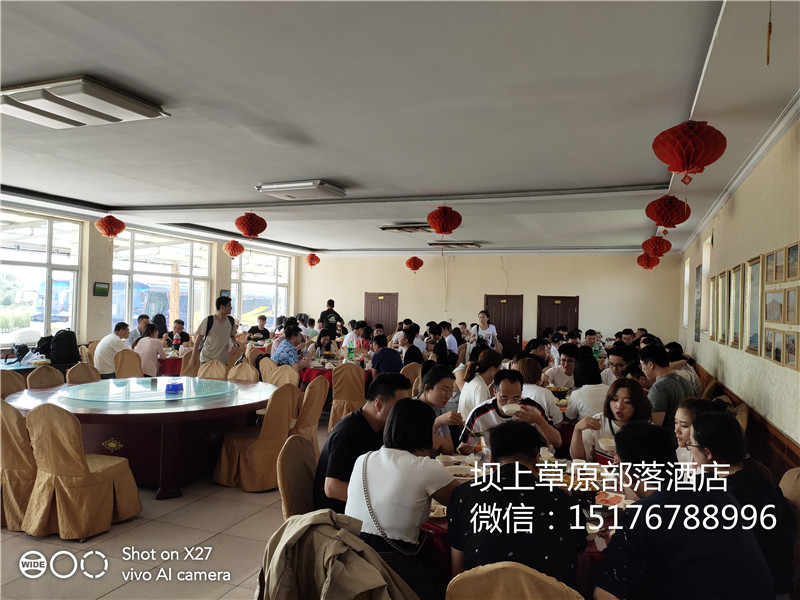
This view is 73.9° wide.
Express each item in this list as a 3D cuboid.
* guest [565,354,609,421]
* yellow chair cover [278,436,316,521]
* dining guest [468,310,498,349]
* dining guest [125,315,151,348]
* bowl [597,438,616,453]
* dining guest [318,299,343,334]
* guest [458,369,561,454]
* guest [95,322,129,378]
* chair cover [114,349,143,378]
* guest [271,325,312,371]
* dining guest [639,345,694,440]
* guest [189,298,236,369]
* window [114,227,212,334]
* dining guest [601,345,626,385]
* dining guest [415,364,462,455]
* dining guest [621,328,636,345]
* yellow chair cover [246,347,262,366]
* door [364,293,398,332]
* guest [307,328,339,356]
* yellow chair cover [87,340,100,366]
[{"bbox_3d":[1.667,1.139,4.650,0.480,1.290,0.720,2,0,12],"label":"guest"},{"bbox_3d":[-0.336,1.261,3.016,0.600,0.940,0.460,2,0,18],"label":"yellow chair cover"},{"bbox_3d":[1.510,1.002,9.500,0.480,1.600,0.340,2,0,9],"label":"dining guest"},{"bbox_3d":[-4.247,0.960,8.800,0.780,1.330,0.520,2,-1,37],"label":"dining guest"},{"bbox_3d":[1.175,0.813,2.980,0.120,0.055,0.120,2,0,0],"label":"bowl"},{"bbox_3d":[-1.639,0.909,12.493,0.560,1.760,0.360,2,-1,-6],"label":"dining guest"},{"bbox_3d":[0.659,1.065,3.200,0.580,1.280,0.720,2,-1,-5],"label":"guest"},{"bbox_3d":[-4.337,0.991,8.142,0.750,1.280,0.500,2,0,-28],"label":"guest"},{"bbox_3d":[-3.826,1.160,7.660,0.460,0.935,0.580,2,-1,-7],"label":"chair cover"},{"bbox_3d":[-1.504,1.040,7.300,0.720,1.330,0.500,3,-1,-30],"label":"guest"},{"bbox_3d":[2.189,1.089,4.350,0.700,1.420,0.520,2,0,41],"label":"dining guest"},{"bbox_3d":[-2.443,0.810,7.000,0.560,1.710,0.380,3,-1,-38],"label":"guest"},{"bbox_3d":[-4.948,-0.237,11.110,0.140,2.120,2.700,1,-1,24],"label":"window"},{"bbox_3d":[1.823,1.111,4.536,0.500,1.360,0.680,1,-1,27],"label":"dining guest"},{"bbox_3d":[0.250,1.089,3.450,0.500,1.290,0.750,2,0,-43],"label":"dining guest"},{"bbox_3d":[3.842,1.216,8.978,0.500,1.380,0.660,1,-1,18],"label":"dining guest"},{"bbox_3d":[-2.254,1.226,8.350,0.460,0.935,0.580,2,-1,-23],"label":"yellow chair cover"},{"bbox_3d":[-0.533,0.835,14.391,0.970,2.020,0.100,1,-1,24],"label":"door"},{"bbox_3d":[-1.250,1.116,8.800,0.520,1.240,0.750,2,-1,-6],"label":"guest"},{"bbox_3d":[-4.590,1.136,8.200,0.550,0.940,0.450,2,0,-29],"label":"yellow chair cover"}]

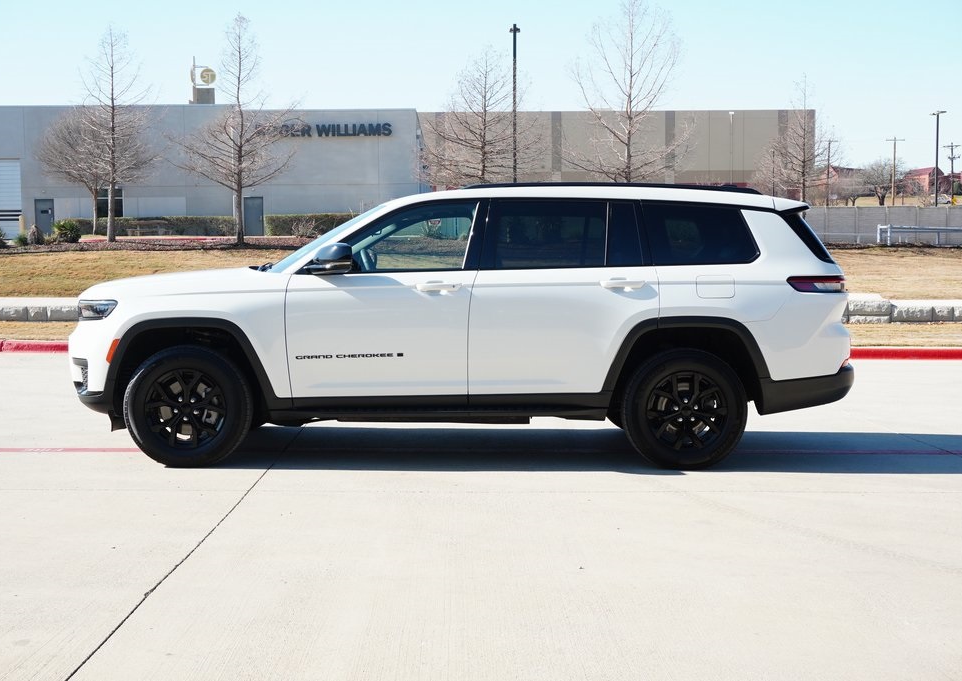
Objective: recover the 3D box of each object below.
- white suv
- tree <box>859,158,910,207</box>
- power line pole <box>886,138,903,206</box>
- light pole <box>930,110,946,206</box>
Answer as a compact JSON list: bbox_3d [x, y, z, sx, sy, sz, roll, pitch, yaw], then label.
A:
[{"bbox_3d":[-0.135,-0.205,8.280,5.200,1.810,2.030,0,5,0],"label":"white suv"},{"bbox_3d":[53.940,-21.070,159.733,6.970,6.508,6.970,0,5,0],"label":"tree"},{"bbox_3d":[55.276,-22.451,159.609,2.500,9.549,0.350,0,5,0],"label":"power line pole"},{"bbox_3d":[33.493,-12.613,87.654,1.200,8.447,0.400,0,5,0],"label":"light pole"}]

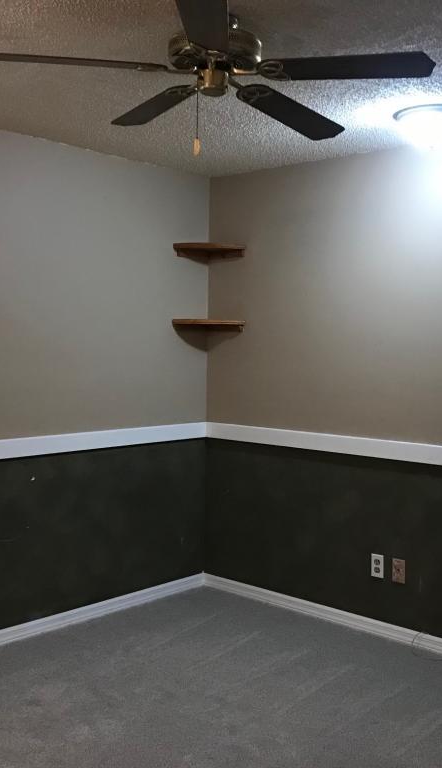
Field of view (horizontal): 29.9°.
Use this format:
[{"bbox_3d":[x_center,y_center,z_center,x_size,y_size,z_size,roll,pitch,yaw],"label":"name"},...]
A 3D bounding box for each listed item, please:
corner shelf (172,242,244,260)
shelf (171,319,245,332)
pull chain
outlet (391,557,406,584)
[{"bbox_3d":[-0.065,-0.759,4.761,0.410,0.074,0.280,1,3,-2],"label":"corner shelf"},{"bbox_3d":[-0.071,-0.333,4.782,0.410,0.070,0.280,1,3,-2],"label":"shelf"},{"bbox_3d":[-0.076,-0.789,2.510,0.020,0.195,0.020,1,3,0],"label":"pull chain"},{"bbox_3d":[0.873,0.923,4.080,0.072,0.115,0.010,3,4,43],"label":"outlet"}]

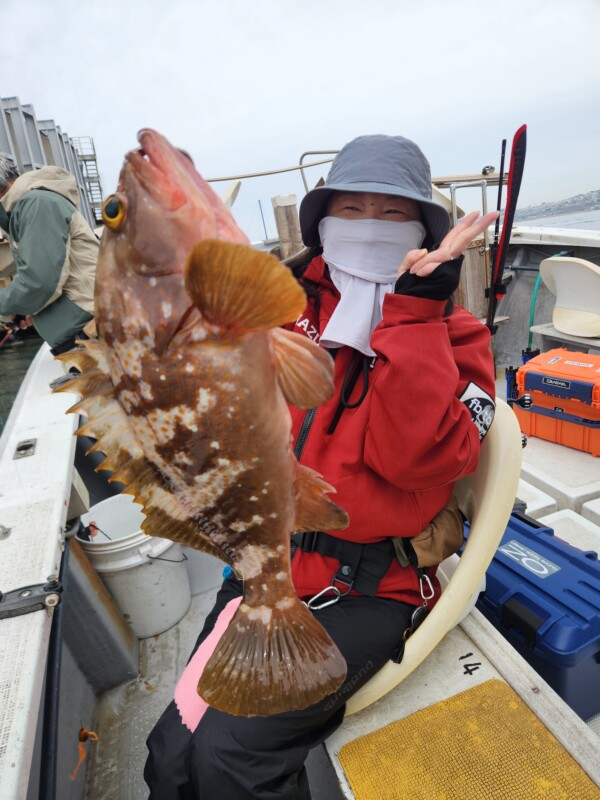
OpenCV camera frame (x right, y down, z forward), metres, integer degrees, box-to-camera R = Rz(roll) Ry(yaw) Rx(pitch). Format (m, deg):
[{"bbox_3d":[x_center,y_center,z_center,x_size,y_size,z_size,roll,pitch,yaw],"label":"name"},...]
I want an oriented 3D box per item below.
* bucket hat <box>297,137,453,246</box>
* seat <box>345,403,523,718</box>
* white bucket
[{"bbox_3d":[0.123,-0.345,0.880,0.255,0.175,0.285,-7,8,10],"label":"bucket hat"},{"bbox_3d":[0.140,0.236,1.020,0.480,0.430,0.470,-20,20,-35],"label":"seat"},{"bbox_3d":[-0.524,0.534,1.730,0.305,0.370,0.305,-8,16,0],"label":"white bucket"}]

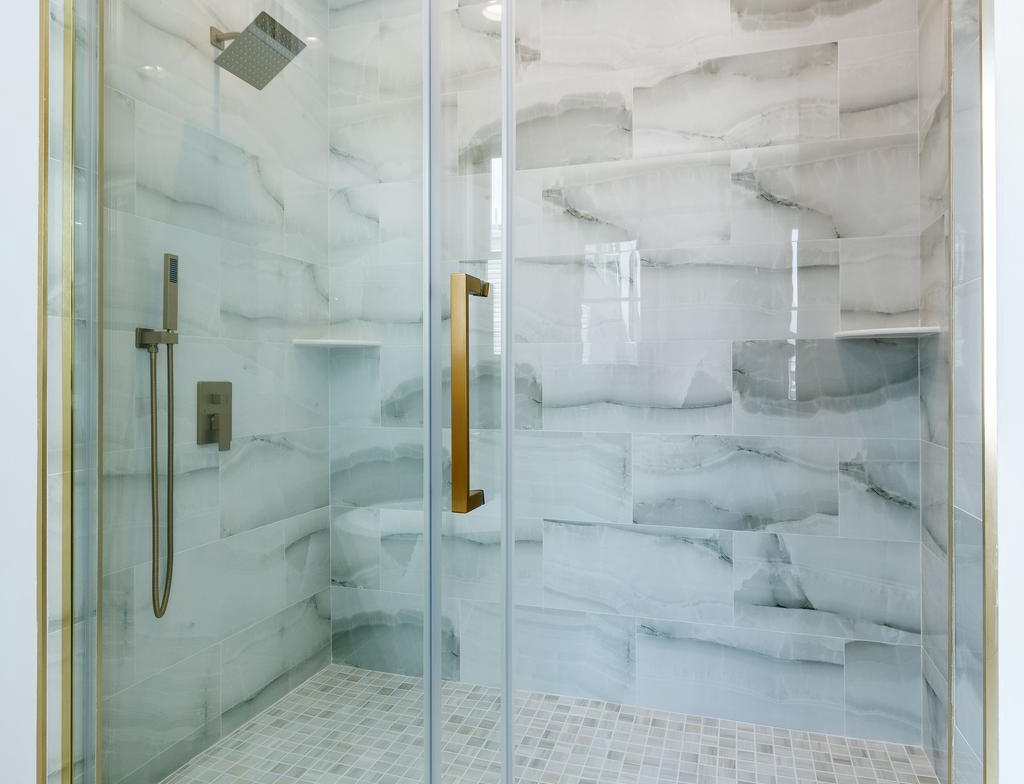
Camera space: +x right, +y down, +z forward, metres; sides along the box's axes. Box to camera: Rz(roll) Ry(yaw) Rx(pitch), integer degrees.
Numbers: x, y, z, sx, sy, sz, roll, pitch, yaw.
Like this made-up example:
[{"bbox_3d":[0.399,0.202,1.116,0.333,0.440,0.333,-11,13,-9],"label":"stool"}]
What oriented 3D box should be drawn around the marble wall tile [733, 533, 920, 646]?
[{"bbox_3d":[0.945,0.589,2.078,0.522,0.298,0.012,0,0,18],"label":"marble wall tile"}]

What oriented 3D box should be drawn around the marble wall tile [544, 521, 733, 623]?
[{"bbox_3d":[0.401,0.589,2.250,0.616,0.298,0.012,0,0,18],"label":"marble wall tile"}]

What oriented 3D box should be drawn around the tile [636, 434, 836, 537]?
[{"bbox_3d":[0.696,0.288,2.159,0.616,0.298,0.012,0,0,18],"label":"tile"}]

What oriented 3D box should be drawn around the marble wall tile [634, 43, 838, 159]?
[{"bbox_3d":[0.693,-0.908,2.152,0.610,0.300,0.012,0,0,17],"label":"marble wall tile"}]

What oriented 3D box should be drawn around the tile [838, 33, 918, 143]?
[{"bbox_3d":[1.093,-0.913,2.039,0.213,0.298,0.012,0,0,18],"label":"tile"}]

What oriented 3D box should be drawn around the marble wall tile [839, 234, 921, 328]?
[{"bbox_3d":[1.093,-0.312,2.036,0.213,0.298,0.012,0,0,18],"label":"marble wall tile"}]

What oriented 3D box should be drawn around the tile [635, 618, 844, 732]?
[{"bbox_3d":[0.711,0.885,2.164,0.616,0.300,0.012,0,0,17],"label":"tile"}]

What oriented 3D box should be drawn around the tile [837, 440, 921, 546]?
[{"bbox_3d":[1.092,0.288,2.033,0.213,0.298,0.012,0,0,18],"label":"tile"}]

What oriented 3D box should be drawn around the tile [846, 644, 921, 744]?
[{"bbox_3d":[1.108,0.891,2.042,0.203,0.297,0.012,0,0,17],"label":"tile"}]

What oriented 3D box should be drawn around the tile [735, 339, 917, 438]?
[{"bbox_3d":[0.948,-0.012,2.083,0.520,0.300,0.012,0,0,17],"label":"tile"}]

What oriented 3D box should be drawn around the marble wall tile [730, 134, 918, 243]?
[{"bbox_3d":[0.946,-0.612,2.084,0.522,0.298,0.012,0,0,18],"label":"marble wall tile"}]

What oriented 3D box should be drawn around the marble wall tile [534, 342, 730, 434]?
[{"bbox_3d":[0.402,-0.011,2.250,0.610,0.300,0.012,0,0,17],"label":"marble wall tile"}]

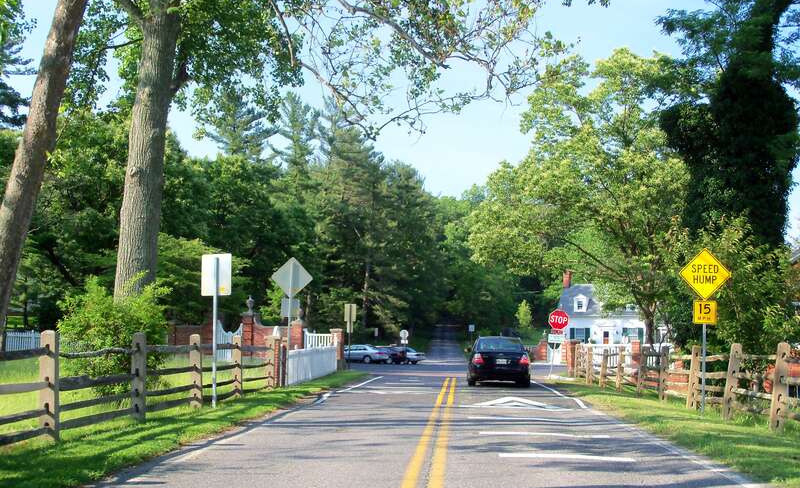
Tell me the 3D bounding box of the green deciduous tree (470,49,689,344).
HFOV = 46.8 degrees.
[{"bbox_3d":[11.651,-2.800,61.115,13.800,20.843,13.500,0,-6,4],"label":"green deciduous tree"}]

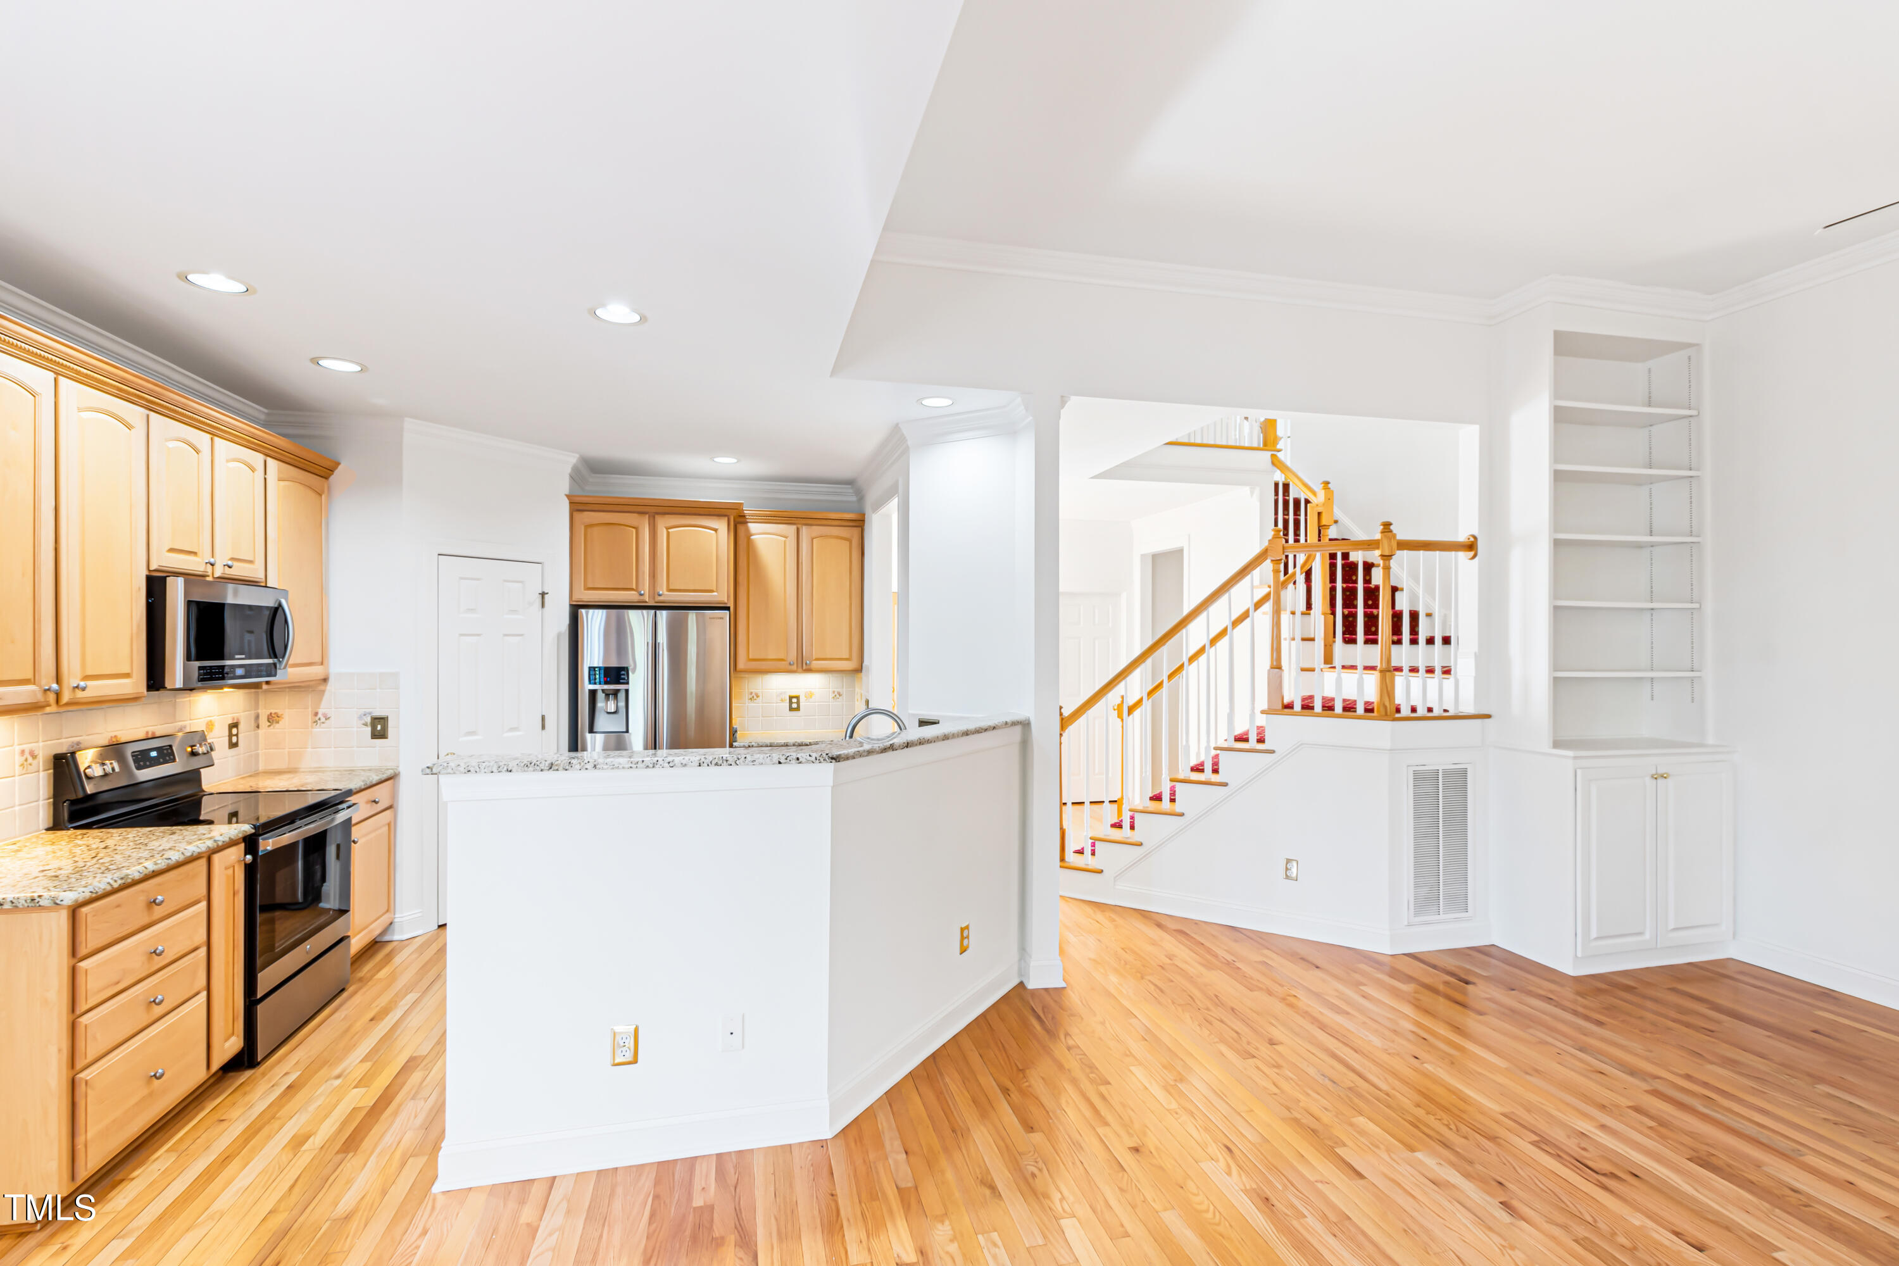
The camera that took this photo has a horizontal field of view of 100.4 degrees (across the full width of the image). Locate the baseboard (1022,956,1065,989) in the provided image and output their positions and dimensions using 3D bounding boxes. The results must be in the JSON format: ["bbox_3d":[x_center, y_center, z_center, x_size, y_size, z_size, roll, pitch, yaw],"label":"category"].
[{"bbox_3d":[0.432,1.553,3.630,0.186,0.125,0.030,0,0,-13],"label":"baseboard"}]

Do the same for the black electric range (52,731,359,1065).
[{"bbox_3d":[-2.927,1.028,3.171,0.710,1.170,0.760,0,-1,-15],"label":"black electric range"}]

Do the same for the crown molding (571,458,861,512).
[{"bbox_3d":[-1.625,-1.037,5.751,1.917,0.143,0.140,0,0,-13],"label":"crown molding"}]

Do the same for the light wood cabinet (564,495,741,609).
[{"bbox_3d":[-1.963,-0.514,5.396,1.030,0.679,0.670,0,0,-13],"label":"light wood cabinet"}]

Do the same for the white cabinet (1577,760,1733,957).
[{"bbox_3d":[3.377,1.093,4.029,0.976,0.950,0.440,0,0,-13],"label":"white cabinet"}]

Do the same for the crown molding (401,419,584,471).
[{"bbox_3d":[-2.628,-1.056,4.576,0.085,0.123,0.981,0,-1,32],"label":"crown molding"}]

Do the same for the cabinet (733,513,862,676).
[{"bbox_3d":[-1.086,-0.283,5.751,0.880,1.125,0.370,0,0,-13],"label":"cabinet"}]

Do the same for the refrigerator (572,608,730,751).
[{"bbox_3d":[-1.941,0.744,5.349,0.905,1.775,0.730,0,0,-13],"label":"refrigerator"}]

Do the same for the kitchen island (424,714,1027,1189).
[{"bbox_3d":[-0.612,1.007,3.085,2.189,1.210,1.244,0,0,-13],"label":"kitchen island"}]

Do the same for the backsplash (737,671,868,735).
[{"bbox_3d":[-1.140,0.506,5.916,0.892,0.440,0.020,0,0,-13],"label":"backsplash"}]

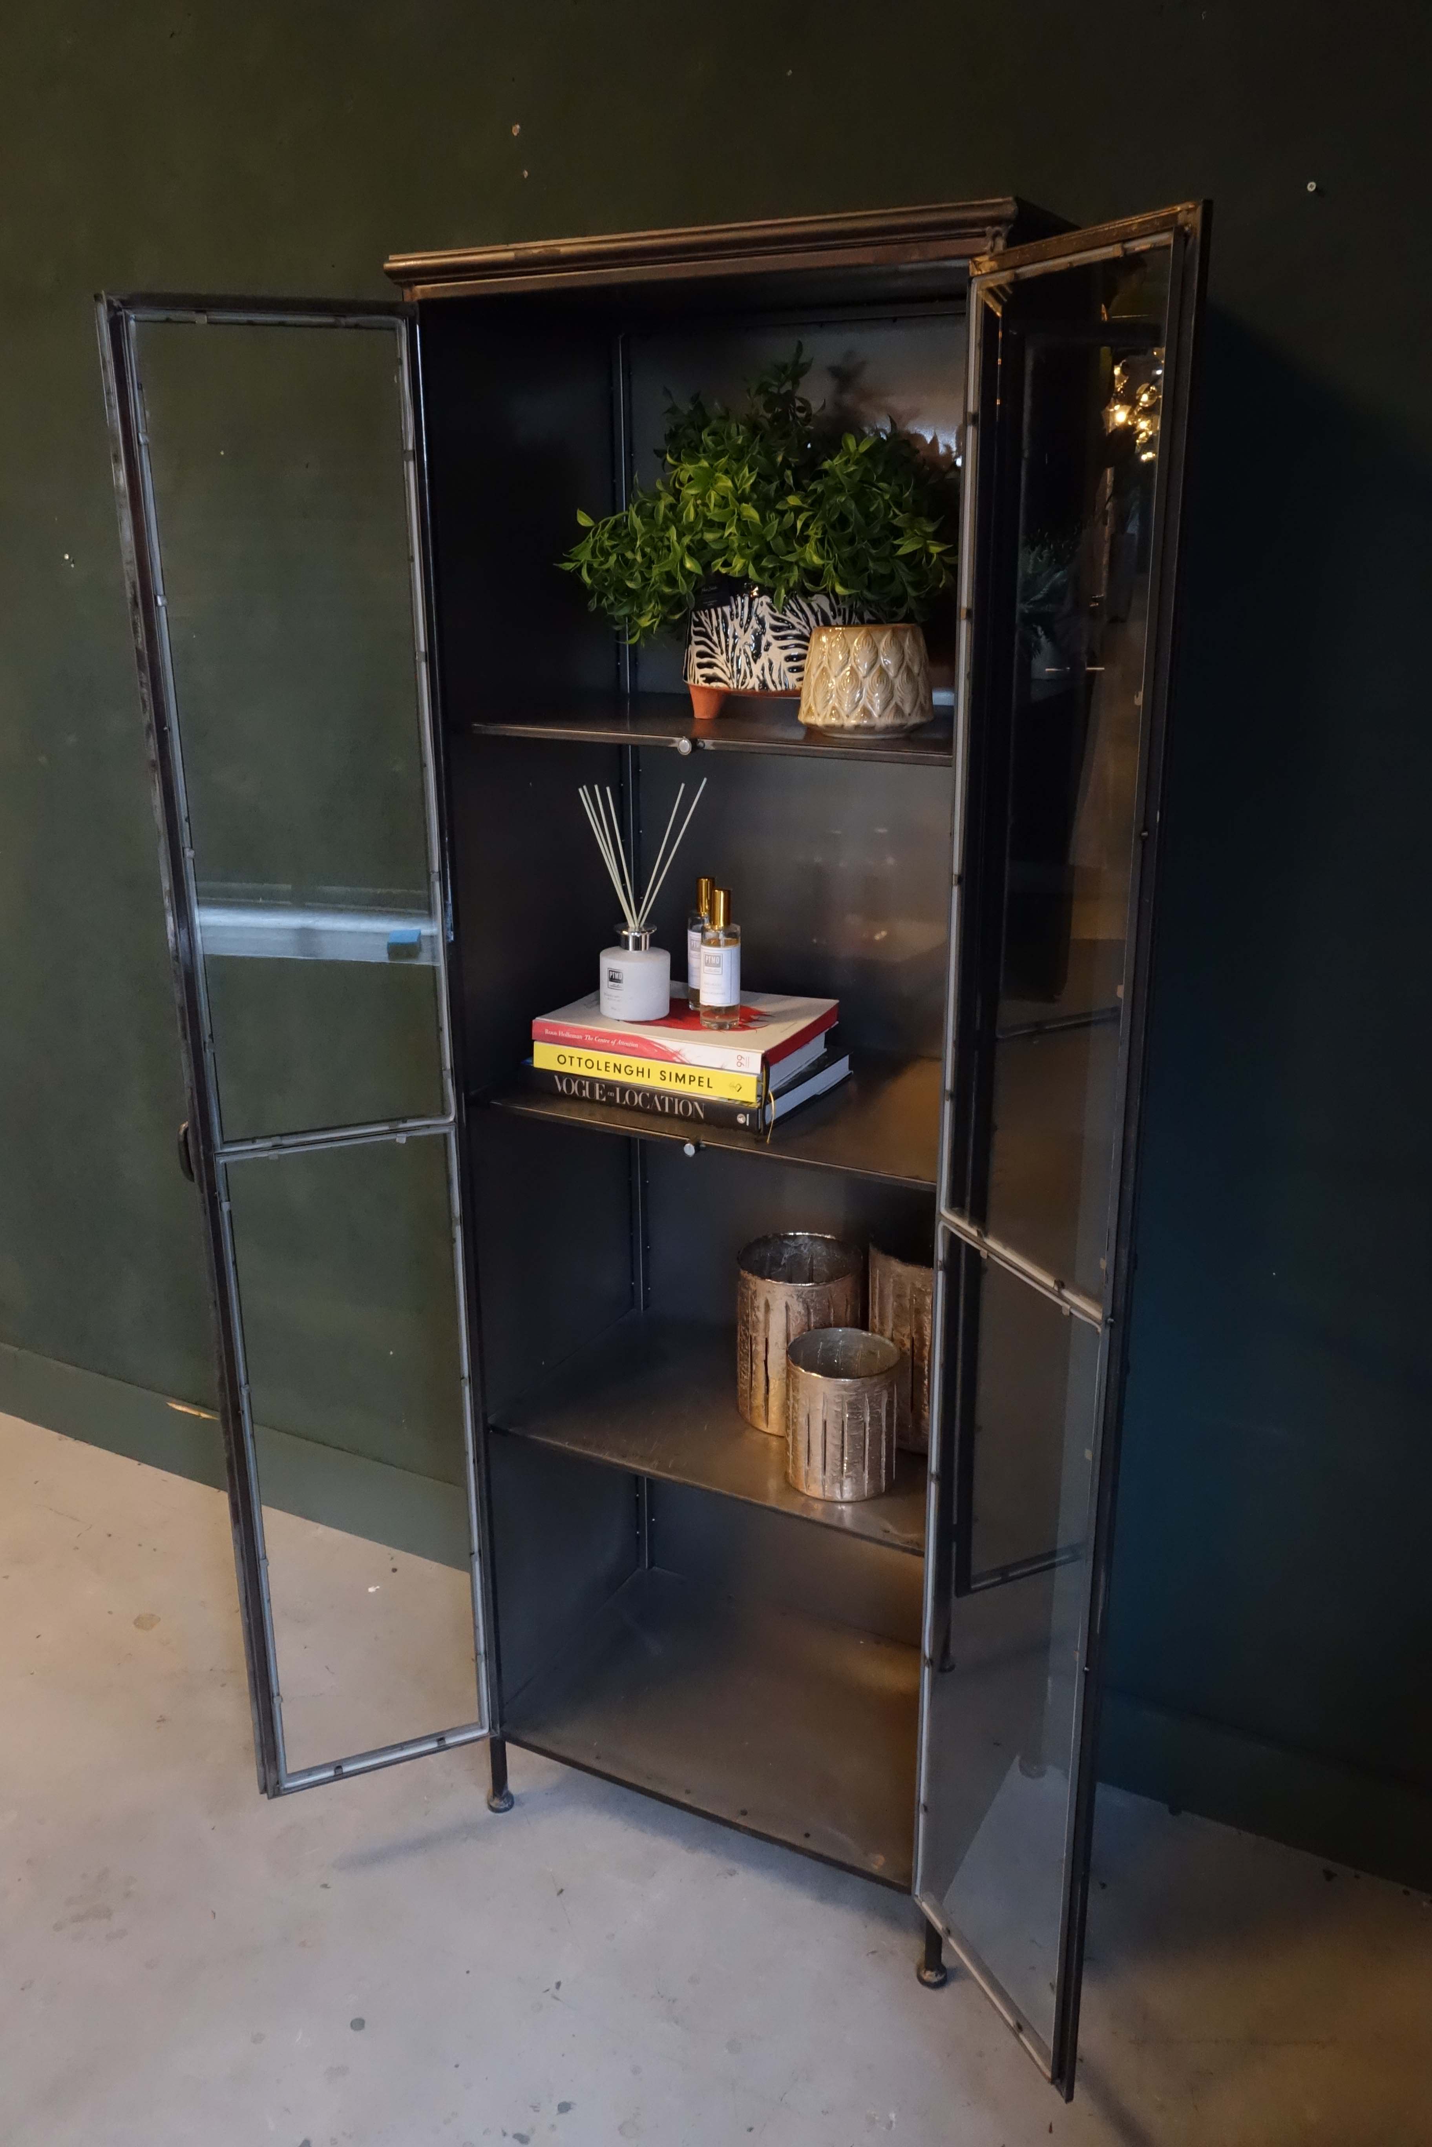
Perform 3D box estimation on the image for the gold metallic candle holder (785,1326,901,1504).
[{"bbox_3d":[0.140,0.373,1.834,0.120,0.149,0.120,0,18,0],"label":"gold metallic candle holder"}]

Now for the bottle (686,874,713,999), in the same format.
[{"bbox_3d":[-0.009,-0.145,1.847,0.042,0.146,0.042,9,21,26],"label":"bottle"}]

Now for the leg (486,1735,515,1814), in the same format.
[{"bbox_3d":[-0.272,0.875,2.095,0.034,0.111,0.034,0,18,0],"label":"leg"}]

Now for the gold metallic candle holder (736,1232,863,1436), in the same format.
[{"bbox_3d":[0.099,0.306,1.966,0.145,0.194,0.145,0,18,0],"label":"gold metallic candle holder"}]

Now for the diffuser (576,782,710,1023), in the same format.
[{"bbox_3d":[-0.081,-0.188,1.804,0.122,0.256,0.122,0,18,0],"label":"diffuser"}]

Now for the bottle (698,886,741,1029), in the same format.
[{"bbox_3d":[0.005,-0.123,1.780,0.043,0.148,0.043,0,18,0],"label":"bottle"}]

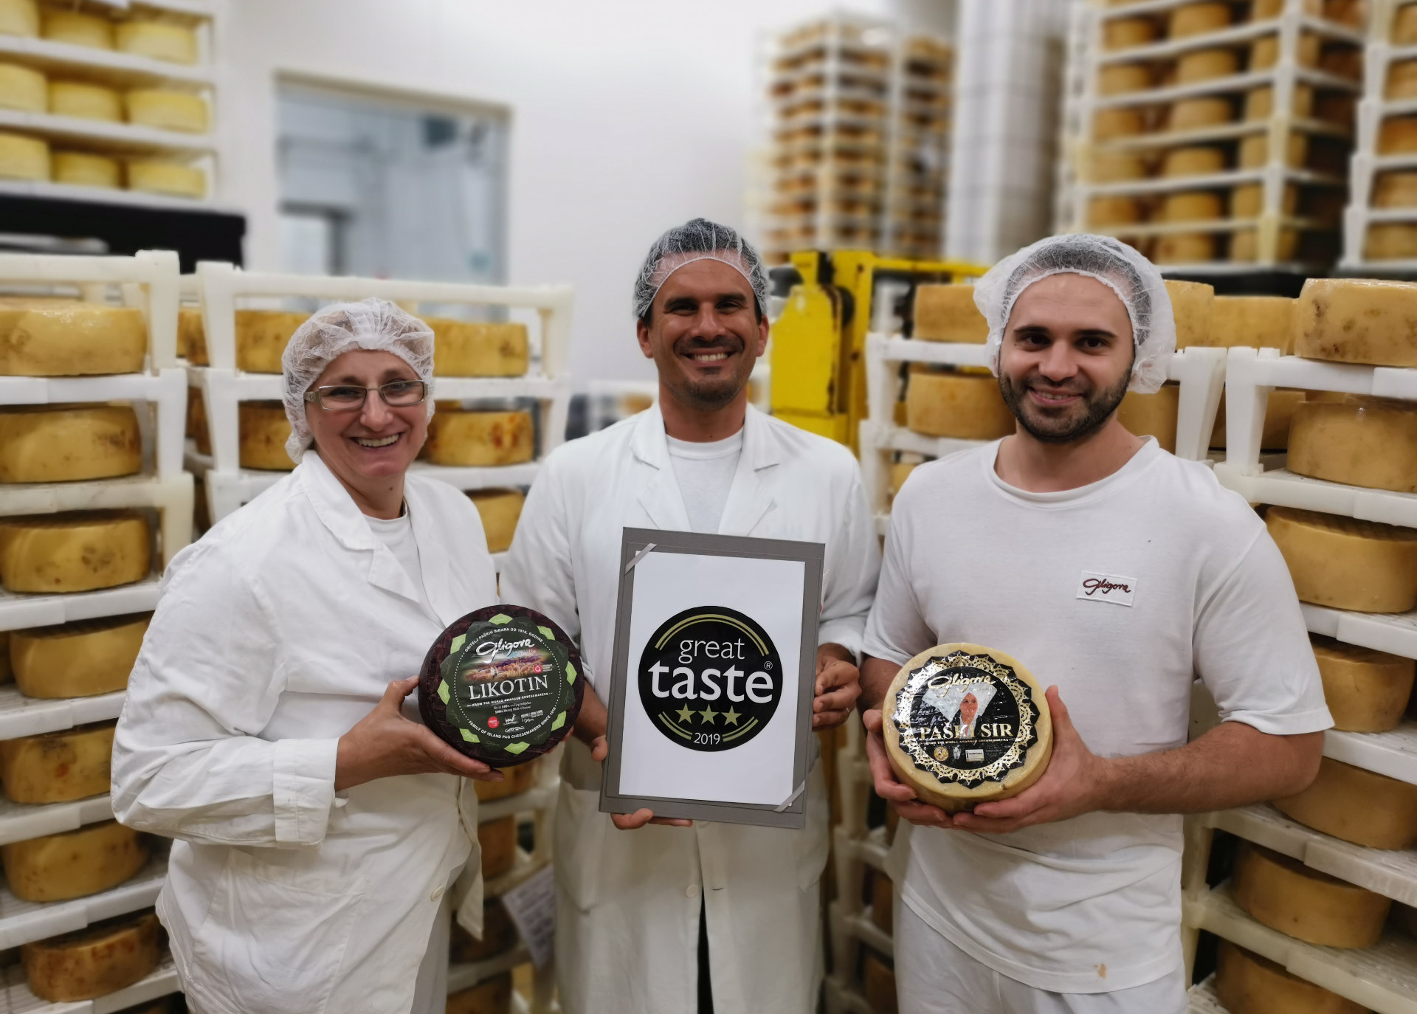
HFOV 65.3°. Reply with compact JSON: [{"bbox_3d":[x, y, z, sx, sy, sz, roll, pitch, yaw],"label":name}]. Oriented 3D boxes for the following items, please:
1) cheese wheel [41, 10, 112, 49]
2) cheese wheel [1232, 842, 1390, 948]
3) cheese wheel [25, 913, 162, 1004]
[{"bbox_3d":[-1.485,-1.095,2.594,0.174,0.089,0.174,-4,12,-29],"label":"cheese wheel"},{"bbox_3d":[0.836,0.521,1.536,0.182,0.088,0.182,8,12,30],"label":"cheese wheel"},{"bbox_3d":[-0.904,0.639,1.627,0.174,0.082,0.174,2,10,0],"label":"cheese wheel"}]

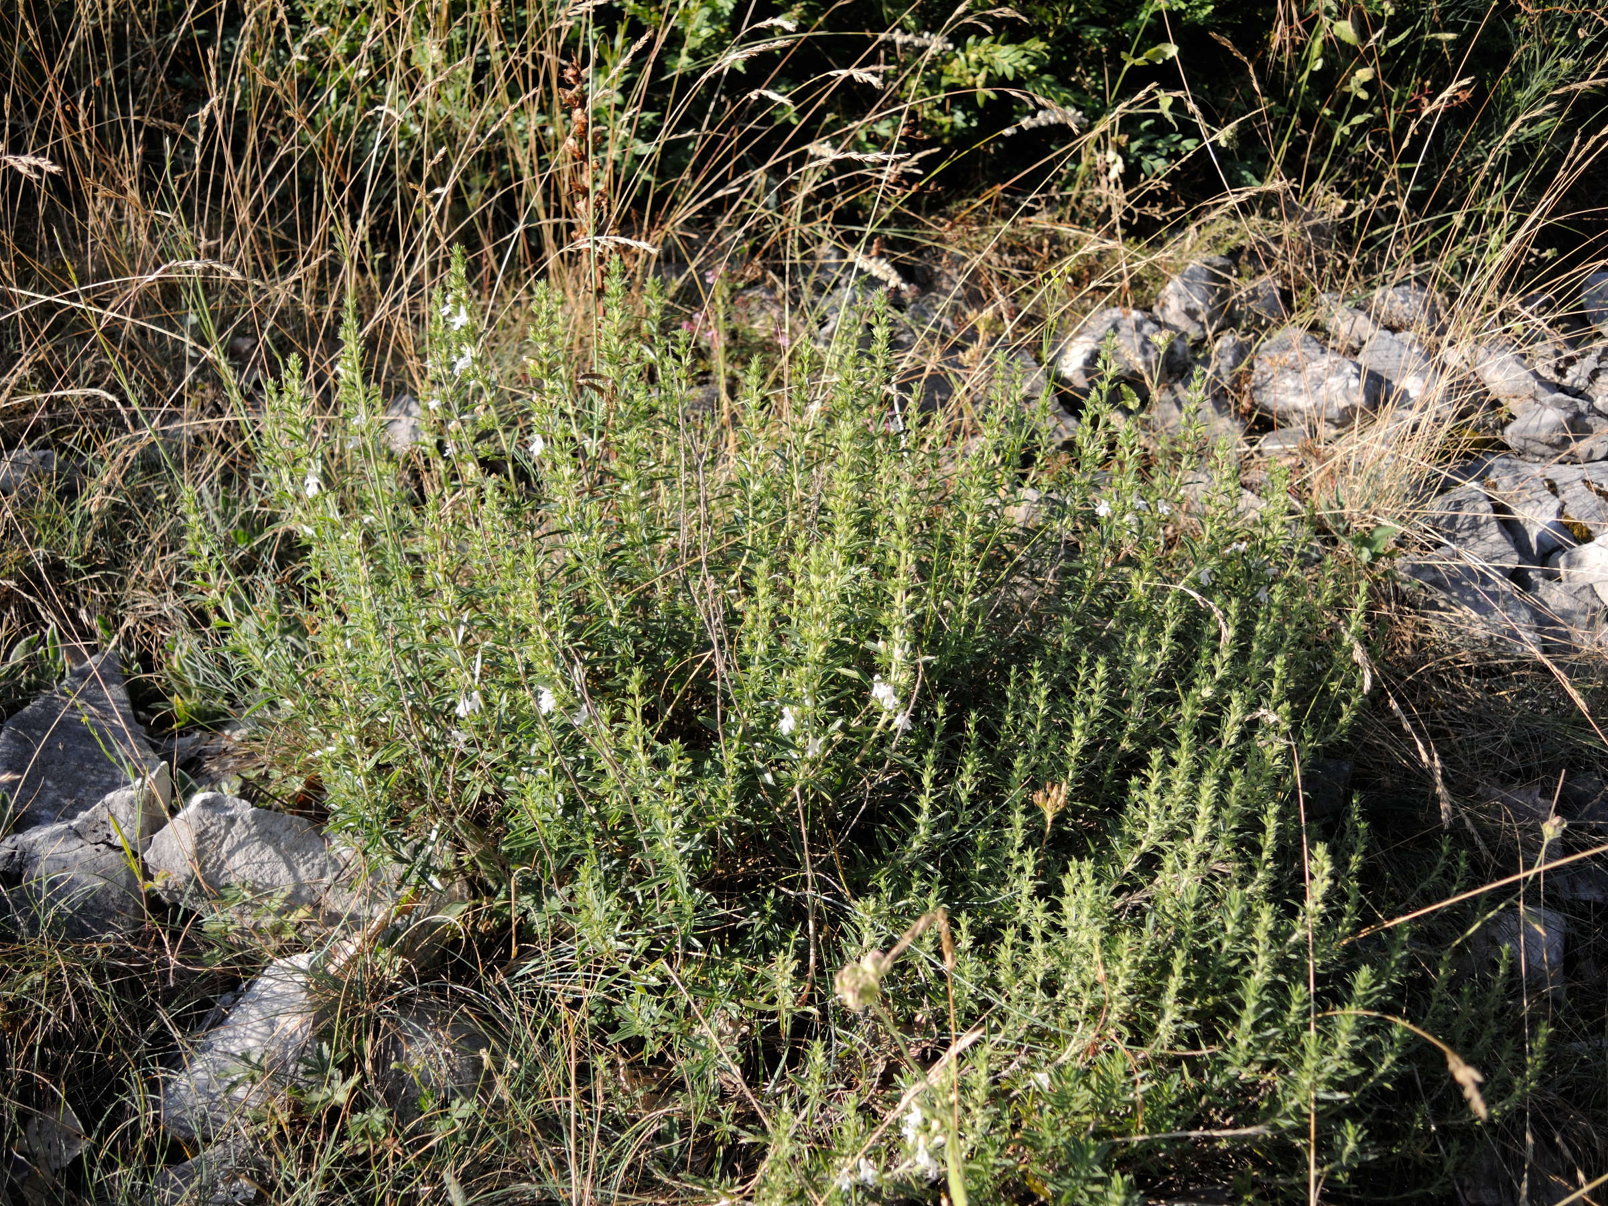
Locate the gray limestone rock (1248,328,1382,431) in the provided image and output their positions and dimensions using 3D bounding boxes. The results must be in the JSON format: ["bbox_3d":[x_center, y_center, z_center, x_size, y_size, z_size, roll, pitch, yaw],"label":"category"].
[{"bbox_3d":[0.695,-0.303,1.770,0.175,0.120,0.145,9,26,20],"label":"gray limestone rock"}]

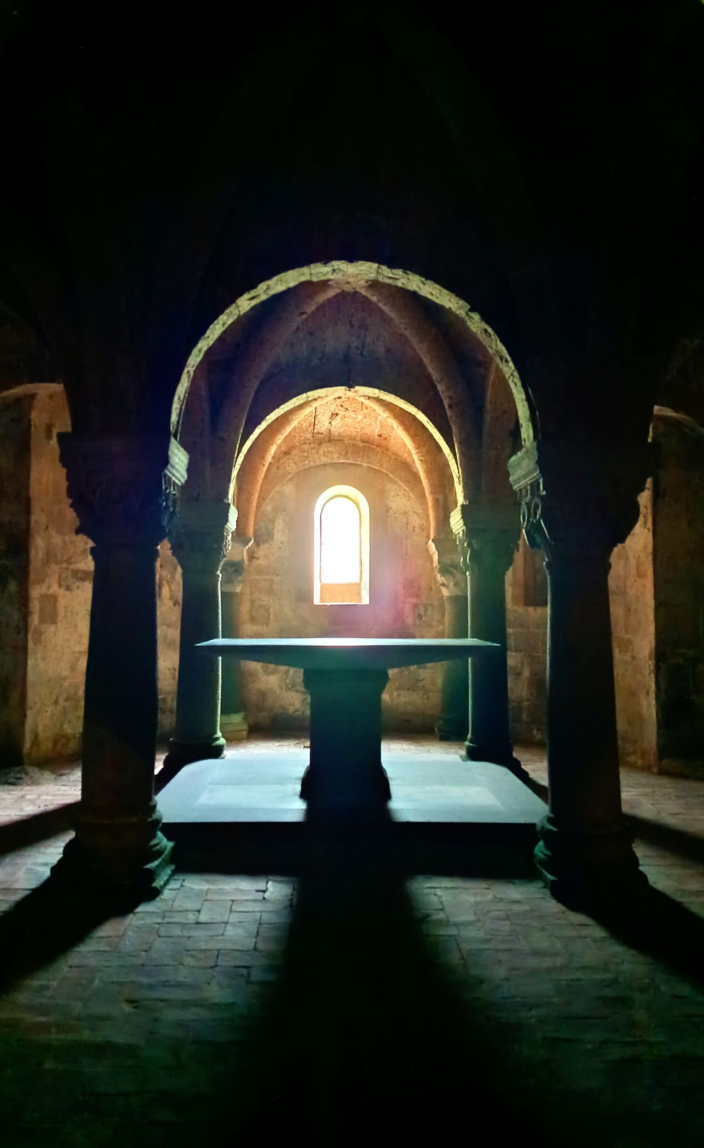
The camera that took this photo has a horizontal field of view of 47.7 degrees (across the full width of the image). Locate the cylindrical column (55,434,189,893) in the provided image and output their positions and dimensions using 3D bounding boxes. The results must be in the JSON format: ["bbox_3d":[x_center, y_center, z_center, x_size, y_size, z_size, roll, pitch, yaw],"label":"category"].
[{"bbox_3d":[-1.195,0.470,4.207,0.570,2.320,0.570,0,-2,-1],"label":"cylindrical column"}]

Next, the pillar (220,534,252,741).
[{"bbox_3d":[-1.340,0.681,8.583,0.500,2.170,0.500,0,-2,-1],"label":"pillar"}]

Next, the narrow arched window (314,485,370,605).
[{"bbox_3d":[-0.120,-0.324,9.164,0.630,1.365,0.350,0,-2,-1],"label":"narrow arched window"}]

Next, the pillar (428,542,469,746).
[{"bbox_3d":[1.130,0.681,8.583,0.500,2.170,0.500,0,-2,-1],"label":"pillar"}]

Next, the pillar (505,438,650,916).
[{"bbox_3d":[1.205,0.486,4.227,0.570,2.290,0.570,0,-2,-1],"label":"pillar"}]

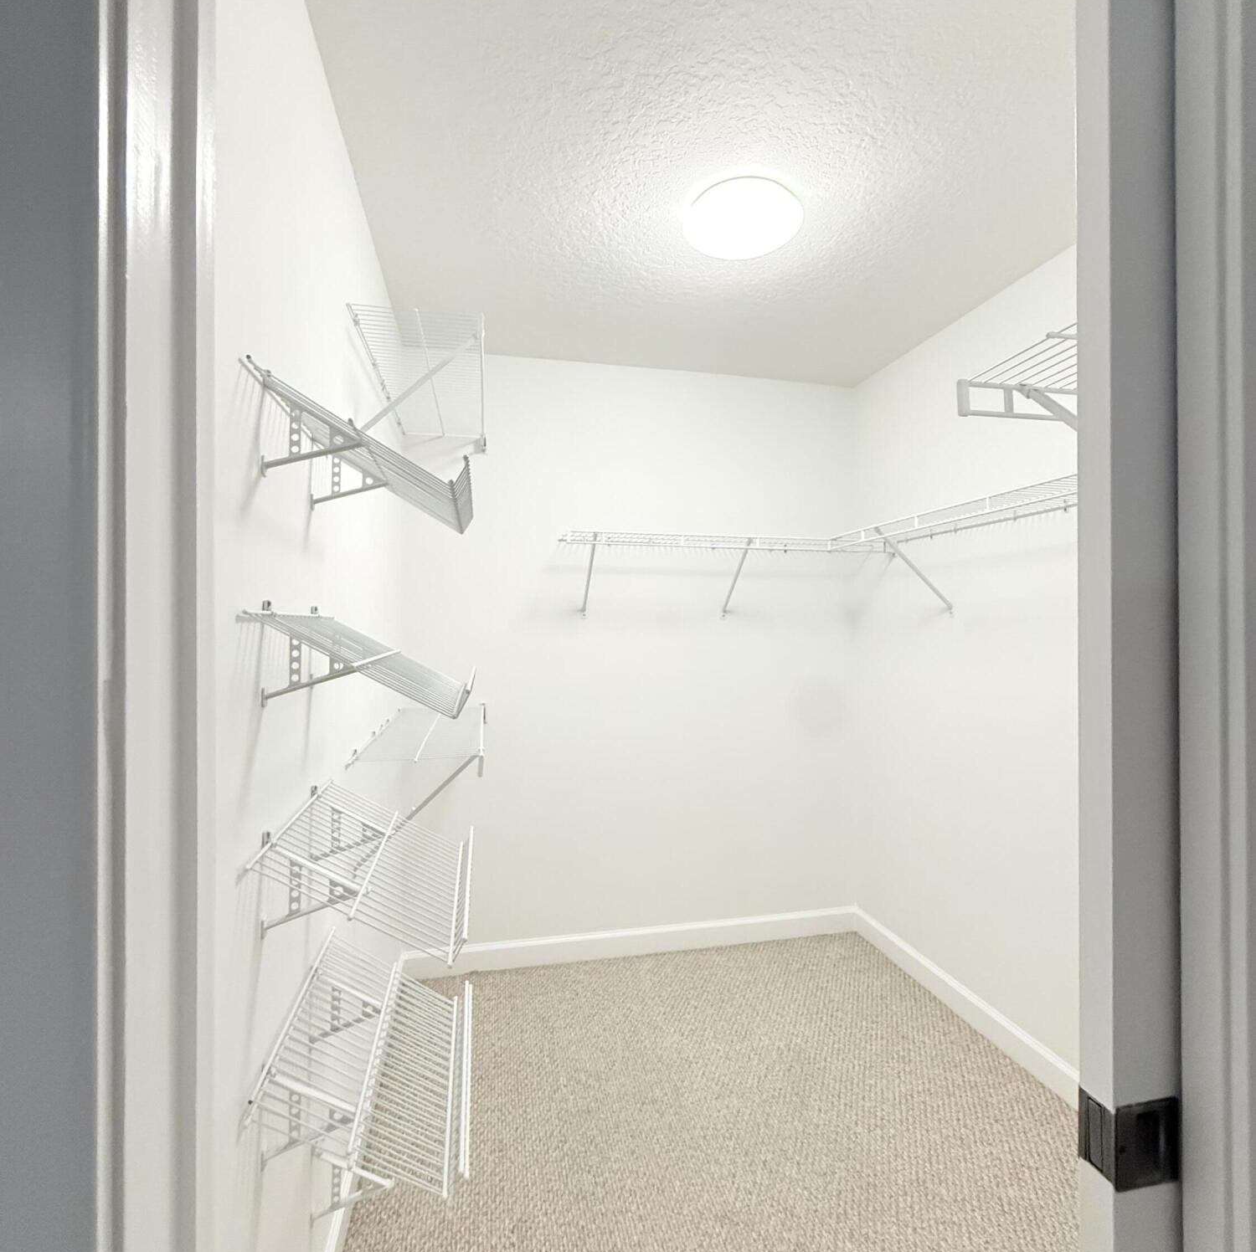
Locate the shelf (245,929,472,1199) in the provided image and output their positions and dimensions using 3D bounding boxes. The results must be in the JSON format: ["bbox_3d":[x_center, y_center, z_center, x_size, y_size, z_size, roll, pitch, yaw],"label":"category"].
[{"bbox_3d":[-0.389,0.678,1.108,0.299,0.147,0.515,10,-2,-12],"label":"shelf"}]

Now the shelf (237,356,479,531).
[{"bbox_3d":[-0.390,-0.258,1.109,0.299,0.147,0.515,10,-2,-12],"label":"shelf"}]

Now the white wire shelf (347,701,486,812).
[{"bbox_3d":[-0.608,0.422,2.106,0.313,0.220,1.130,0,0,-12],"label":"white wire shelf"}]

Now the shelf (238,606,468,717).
[{"bbox_3d":[-0.389,0.058,1.108,0.299,0.147,0.515,10,-2,-12],"label":"shelf"}]

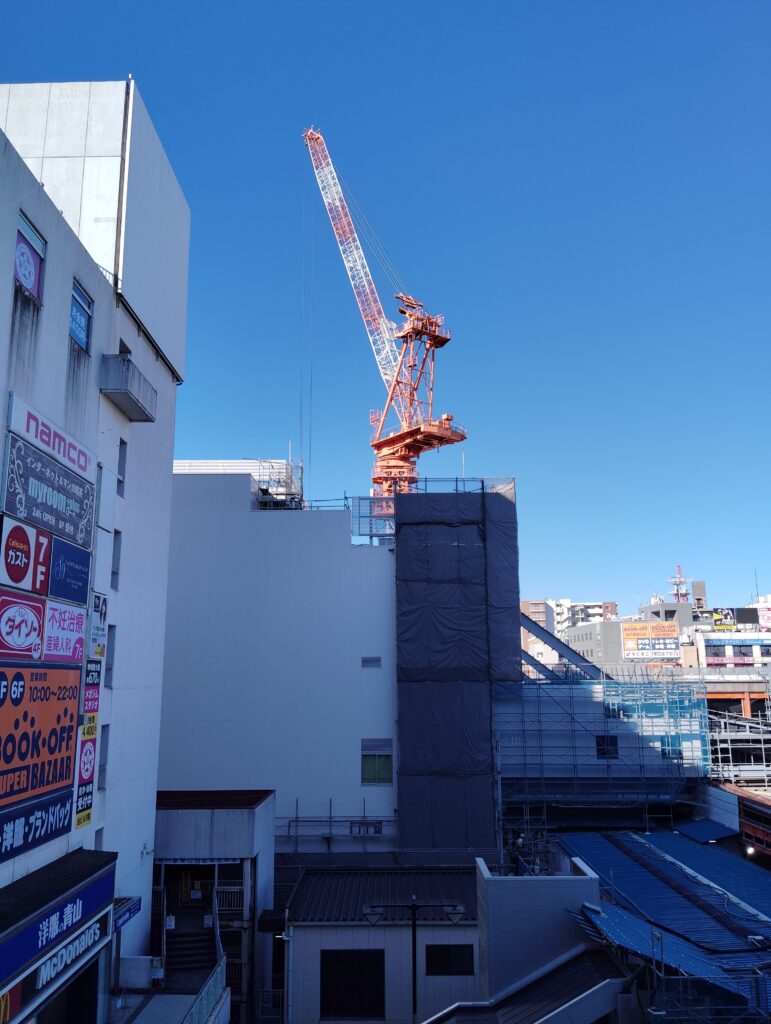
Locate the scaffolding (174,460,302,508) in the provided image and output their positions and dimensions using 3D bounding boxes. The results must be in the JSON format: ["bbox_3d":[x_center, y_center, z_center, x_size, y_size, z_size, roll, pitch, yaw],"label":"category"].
[{"bbox_3d":[-10.808,-1.723,57.666,9.100,3.300,3.000,0,-12,0],"label":"scaffolding"}]

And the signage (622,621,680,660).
[{"bbox_3d":[47.814,23.017,149.266,10.100,6.350,0.400,-3,-12,13],"label":"signage"}]

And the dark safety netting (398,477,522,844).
[{"bbox_3d":[4.157,8.645,47.667,7.100,20.300,1.700,0,-12,0],"label":"dark safety netting"}]

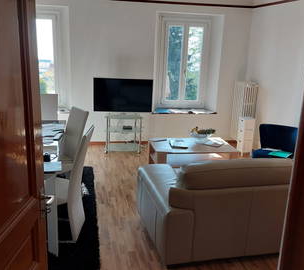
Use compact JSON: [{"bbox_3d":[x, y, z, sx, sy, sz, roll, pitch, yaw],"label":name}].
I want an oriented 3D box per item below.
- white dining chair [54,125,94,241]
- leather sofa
[{"bbox_3d":[-0.894,0.449,2.412,0.580,1.020,0.420,1,11,-3],"label":"white dining chair"},{"bbox_3d":[0.949,0.555,2.595,1.950,0.850,1.020,-1,11,-13],"label":"leather sofa"}]

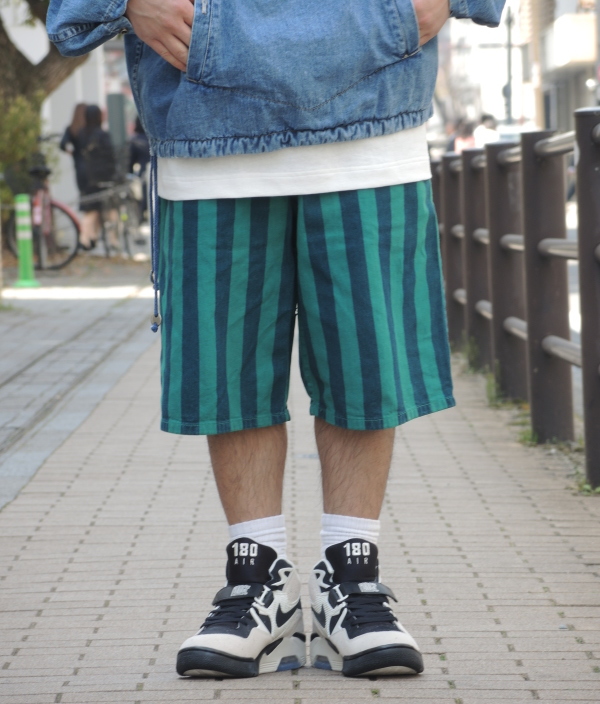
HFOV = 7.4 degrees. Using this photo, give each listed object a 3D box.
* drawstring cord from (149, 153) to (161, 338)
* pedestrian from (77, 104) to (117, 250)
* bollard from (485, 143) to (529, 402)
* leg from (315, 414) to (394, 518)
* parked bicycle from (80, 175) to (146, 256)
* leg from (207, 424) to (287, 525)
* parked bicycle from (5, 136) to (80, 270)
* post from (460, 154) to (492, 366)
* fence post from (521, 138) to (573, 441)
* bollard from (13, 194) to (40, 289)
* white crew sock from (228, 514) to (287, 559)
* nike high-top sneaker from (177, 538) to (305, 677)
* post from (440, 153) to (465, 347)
[{"bbox_3d":[-0.195,-0.146,6.220,0.015,0.240,0.013,-1,2,0],"label":"drawstring cord"},{"bbox_3d":[-2.267,-1.963,52.000,0.460,1.640,0.330,-1,2,3],"label":"pedestrian"},{"bbox_3d":[0.643,-0.248,14.250,0.108,0.810,0.108,-2,2,0],"label":"bollard"},{"bbox_3d":[0.073,0.154,6.200,0.108,0.150,0.115,-1,2,0],"label":"leg"},{"bbox_3d":[-2.009,-1.482,49.800,0.560,0.980,1.680,-1,2,13],"label":"parked bicycle"},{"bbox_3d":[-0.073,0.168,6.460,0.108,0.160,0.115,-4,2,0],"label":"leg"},{"bbox_3d":[-2.340,-1.349,42.000,0.620,1.120,1.700,-1,2,0],"label":"parked bicycle"},{"bbox_3d":[0.673,-0.342,17.200,0.115,0.820,0.115,-2,2,0],"label":"post"},{"bbox_3d":[0.645,-0.168,12.050,0.108,0.810,0.108,-2,2,0],"label":"fence post"},{"bbox_3d":[-2.387,-0.965,40.200,0.210,0.800,0.210,-2,2,0],"label":"bollard"},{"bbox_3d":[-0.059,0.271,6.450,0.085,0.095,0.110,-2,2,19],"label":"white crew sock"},{"bbox_3d":[-0.081,0.351,6.400,0.113,0.180,0.288,0,2,20],"label":"nike high-top sneaker"},{"bbox_3d":[0.677,-0.423,19.550,0.115,0.820,0.115,-2,2,0],"label":"post"}]

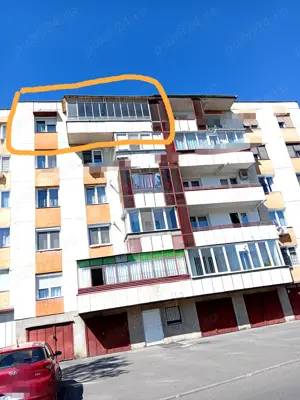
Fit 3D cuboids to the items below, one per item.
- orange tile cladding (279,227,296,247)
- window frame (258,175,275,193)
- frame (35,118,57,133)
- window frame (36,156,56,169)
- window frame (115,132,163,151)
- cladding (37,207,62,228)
[{"bbox_3d":[9.369,2.669,21.633,1.482,1.281,0.122,-4,-20,-12],"label":"orange tile cladding"},{"bbox_3d":[8.600,-1.066,22.800,1.393,1.373,0.120,-4,-21,-12],"label":"window frame"},{"bbox_3d":[-7.175,-5.143,21.598,1.383,1.273,0.120,-4,-21,-12],"label":"frame"},{"bbox_3d":[-6.805,-2.532,20.599,1.353,1.224,0.120,-4,-21,-12],"label":"window frame"},{"bbox_3d":[-0.634,-3.861,20.721,3.228,1.370,0.152,-4,-20,-12],"label":"window frame"},{"bbox_3d":[-6.295,1.124,19.374,1.477,1.281,0.122,-4,-20,-12],"label":"cladding"}]

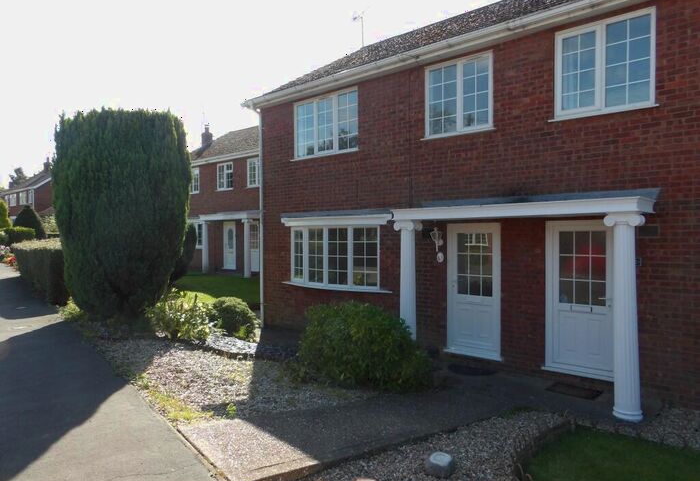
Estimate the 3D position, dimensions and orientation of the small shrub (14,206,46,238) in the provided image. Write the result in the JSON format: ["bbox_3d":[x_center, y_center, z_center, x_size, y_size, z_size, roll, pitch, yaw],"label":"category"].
[{"bbox_3d":[-17.776,-0.389,27.000,2.000,3.000,2.000,-1,1,-33],"label":"small shrub"}]

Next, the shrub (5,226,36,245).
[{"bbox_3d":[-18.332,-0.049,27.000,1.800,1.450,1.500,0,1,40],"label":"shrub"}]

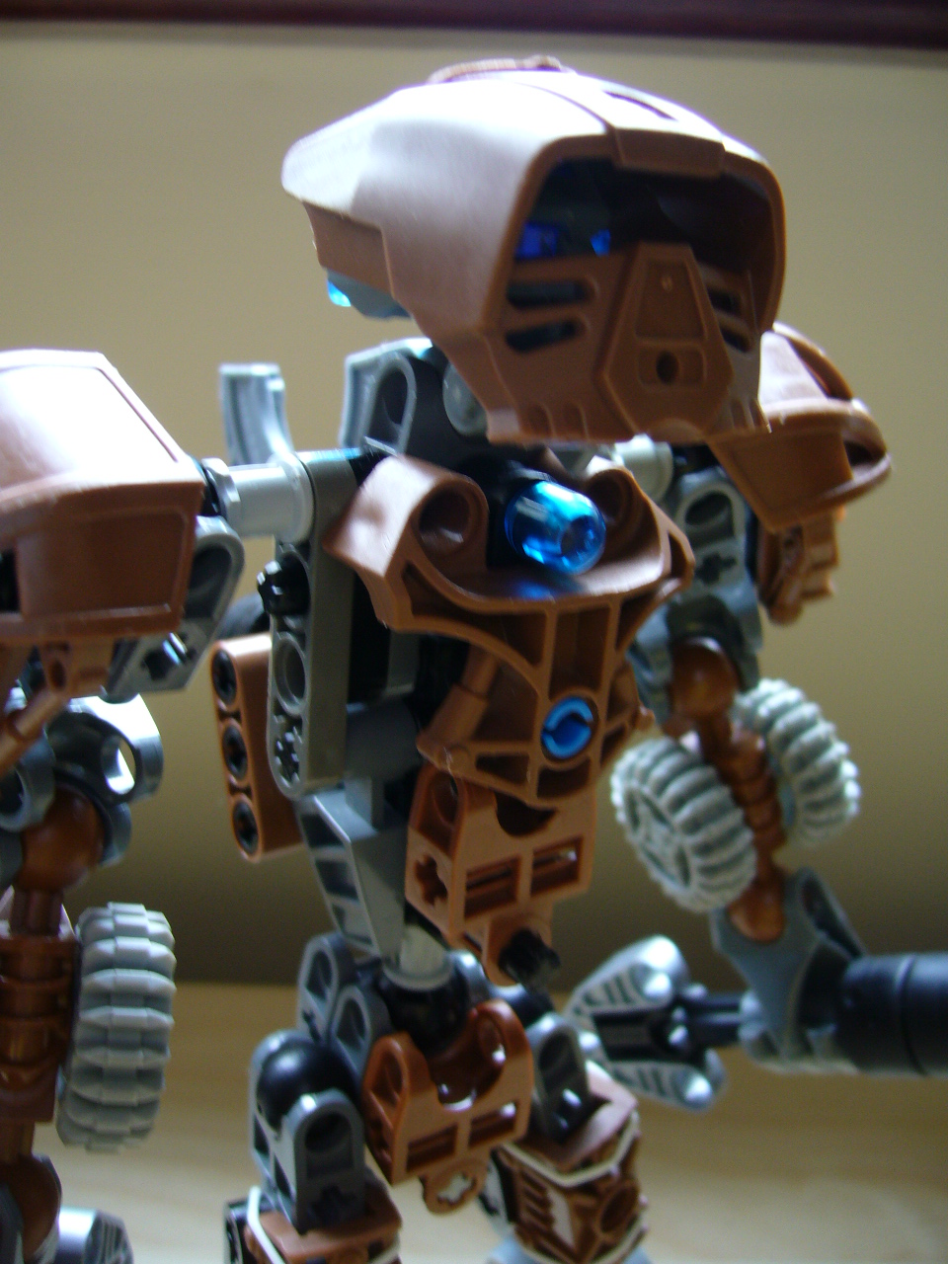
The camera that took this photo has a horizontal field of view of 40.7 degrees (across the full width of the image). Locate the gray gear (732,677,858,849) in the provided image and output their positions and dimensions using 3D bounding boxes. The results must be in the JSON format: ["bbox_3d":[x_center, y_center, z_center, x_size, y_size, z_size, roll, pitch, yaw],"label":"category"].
[{"bbox_3d":[0.041,0.017,0.167,0.009,0.022,0.022,-26,20,-15],"label":"gray gear"}]

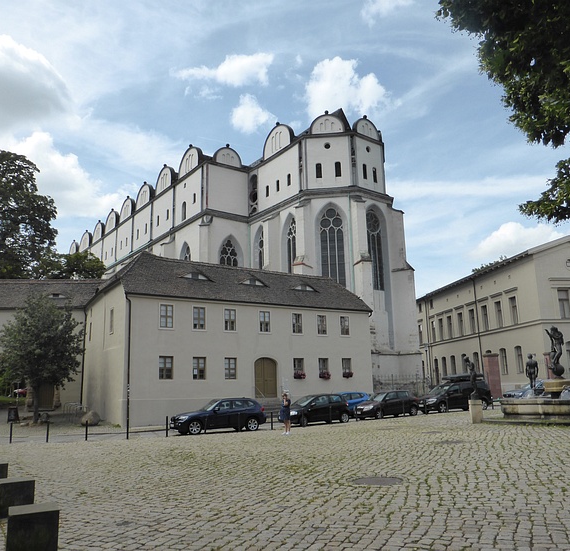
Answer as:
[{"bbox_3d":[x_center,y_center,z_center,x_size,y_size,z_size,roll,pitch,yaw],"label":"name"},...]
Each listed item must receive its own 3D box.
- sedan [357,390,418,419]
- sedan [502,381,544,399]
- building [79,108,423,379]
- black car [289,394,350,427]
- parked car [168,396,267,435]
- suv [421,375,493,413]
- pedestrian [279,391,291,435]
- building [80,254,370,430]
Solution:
[{"bbox_3d":[6.020,7.550,31.146,3.990,1.500,1.670,3,-13,-26],"label":"sedan"},{"bbox_3d":[15.438,7.037,31.851,4.350,1.470,1.780,0,-12,-7],"label":"sedan"},{"bbox_3d":[-10.438,2.403,76.934,24.300,31.085,67.542,7,-15,-35],"label":"building"},{"bbox_3d":[1.571,6.904,27.253,3.850,1.540,1.680,5,-14,-29],"label":"black car"},{"bbox_3d":[-3.071,6.583,24.893,4.450,1.550,1.800,4,-13,-25],"label":"parked car"},{"bbox_3d":[10.124,7.082,31.666,4.500,2.000,1.780,3,-13,-21],"label":"suv"},{"bbox_3d":[0.000,5.715,21.892,0.420,1.647,0.450,3,-13,-21],"label":"pedestrian"},{"bbox_3d":[-3.213,4.386,36.347,18.085,10.508,7.881,6,-14,-31],"label":"building"}]

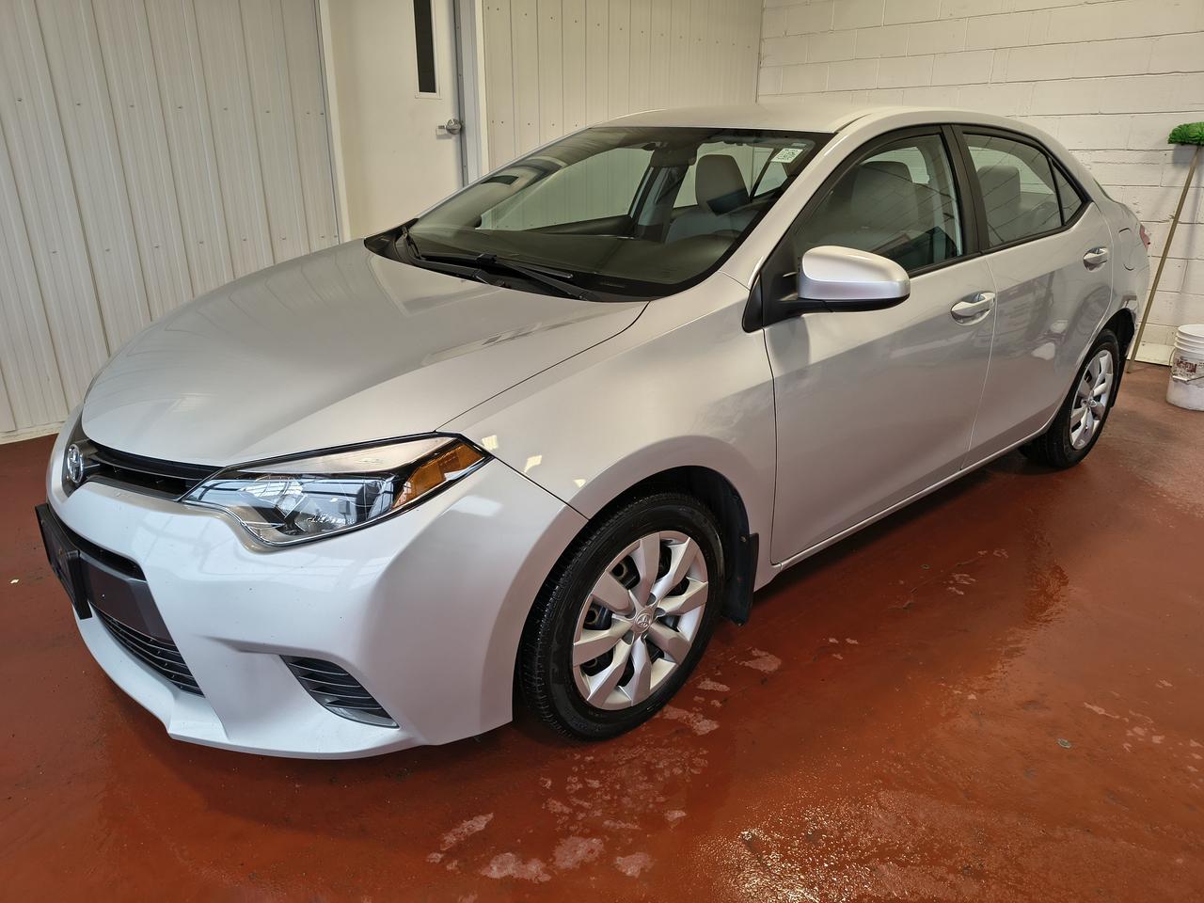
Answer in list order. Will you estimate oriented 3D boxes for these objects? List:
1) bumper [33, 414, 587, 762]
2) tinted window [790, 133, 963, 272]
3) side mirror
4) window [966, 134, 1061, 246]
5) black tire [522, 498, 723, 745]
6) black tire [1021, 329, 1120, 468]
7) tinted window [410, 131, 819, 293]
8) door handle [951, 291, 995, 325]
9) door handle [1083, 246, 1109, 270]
[{"bbox_3d":[-0.899,0.135,2.115,0.790,0.620,1.750,-17,27,-39],"label":"bumper"},{"bbox_3d":[0.798,-0.692,2.369,0.950,0.440,0.050,-17,1,-39],"label":"tinted window"},{"bbox_3d":[0.588,-0.416,2.000,0.240,0.165,0.190,17,26,37],"label":"side mirror"},{"bbox_3d":[1.466,-0.924,2.934,0.680,0.390,0.050,-17,1,-39],"label":"window"},{"bbox_3d":[0.026,0.359,1.993,0.632,0.626,0.210,-18,27,-40],"label":"black tire"},{"bbox_3d":[2.045,-0.255,3.678,0.632,0.626,0.210,-17,27,-39],"label":"black tire"},{"bbox_3d":[0.009,-0.808,2.615,0.870,0.100,1.490,-44,41,-23],"label":"tinted window"},{"bbox_3d":[1.142,-0.452,2.577,0.235,0.080,0.060,-17,27,-39],"label":"door handle"},{"bbox_3d":[1.870,-0.734,3.176,0.230,0.080,0.060,-17,27,-39],"label":"door handle"}]

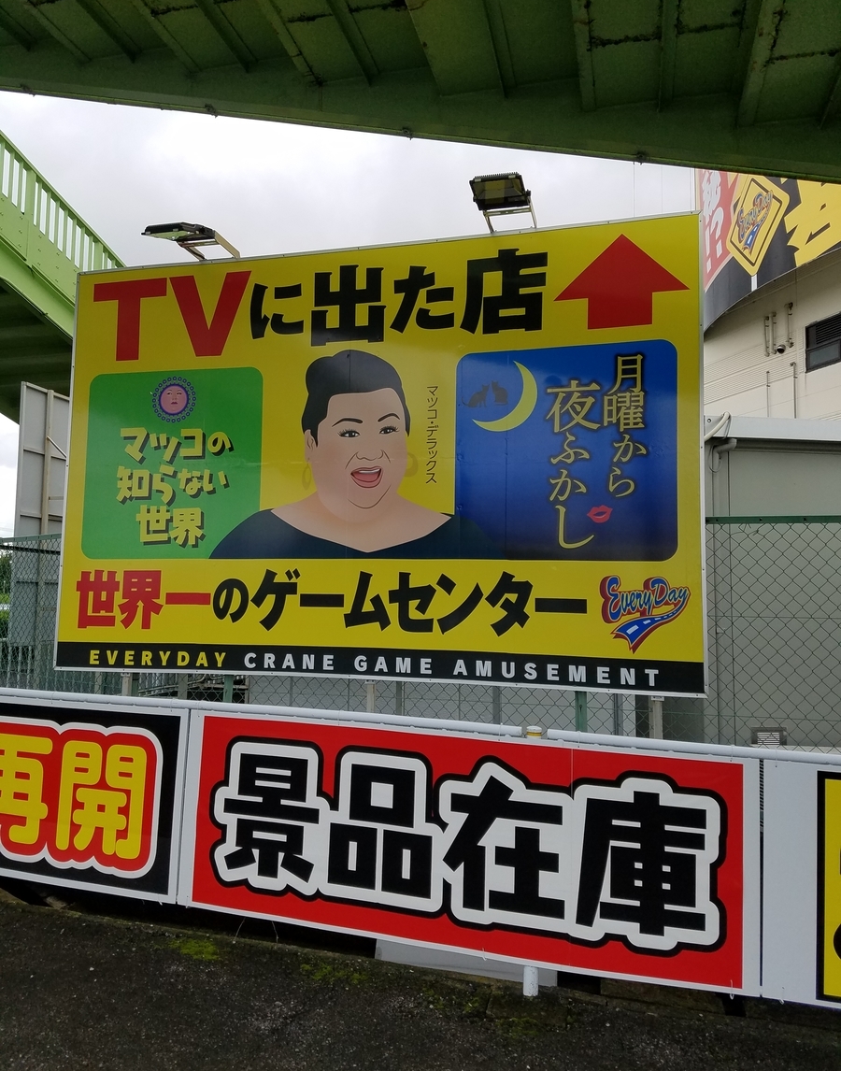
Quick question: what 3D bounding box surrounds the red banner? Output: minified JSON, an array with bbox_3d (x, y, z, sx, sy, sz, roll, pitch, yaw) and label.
[{"bbox_3d":[0.119,1.319,3.669,2.480,0.880,0.040,0,-6,16],"label":"red banner"}]

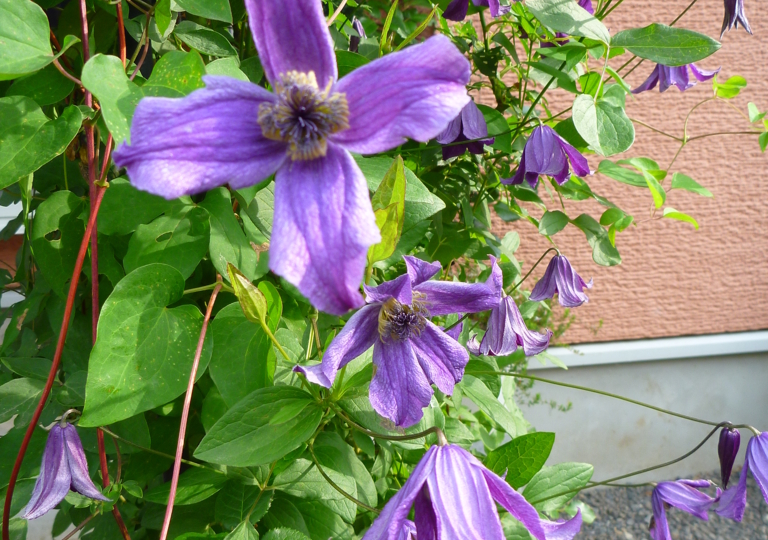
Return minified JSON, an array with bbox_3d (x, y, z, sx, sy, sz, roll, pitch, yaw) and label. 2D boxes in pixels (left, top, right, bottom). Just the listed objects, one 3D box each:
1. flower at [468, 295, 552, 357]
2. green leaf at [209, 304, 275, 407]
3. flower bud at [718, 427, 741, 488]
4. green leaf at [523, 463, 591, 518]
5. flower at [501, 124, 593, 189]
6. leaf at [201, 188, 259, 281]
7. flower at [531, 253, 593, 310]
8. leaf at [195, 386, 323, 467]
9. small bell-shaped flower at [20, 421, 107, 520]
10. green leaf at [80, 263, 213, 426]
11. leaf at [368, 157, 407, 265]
[{"bbox_3d":[0.102,0.045,0.670,0.066,0.046,0.058,-1,13,0],"label":"flower"},{"bbox_3d":[-0.083,0.054,0.480,0.039,0.068,0.012,3,-25,-7],"label":"green leaf"},{"bbox_3d":[0.242,0.131,0.580,0.015,0.043,0.015,0,14,0],"label":"flower bud"},{"bbox_3d":[0.111,0.140,0.530,0.054,0.012,0.034,-25,56,-10],"label":"green leaf"},{"bbox_3d":[0.122,-0.085,0.620,0.065,0.045,0.058,0,14,0],"label":"flower"},{"bbox_3d":[-0.094,-0.020,0.500,0.030,0.059,0.018,-21,-7,-15],"label":"leaf"},{"bbox_3d":[0.167,0.011,0.780,0.058,0.051,0.052,0,14,0],"label":"flower"},{"bbox_3d":[-0.068,0.084,0.450,0.076,0.012,0.043,-25,60,-15],"label":"leaf"},{"bbox_3d":[-0.174,0.109,0.450,0.047,0.049,0.042,0,14,0],"label":"small bell-shaped flower"},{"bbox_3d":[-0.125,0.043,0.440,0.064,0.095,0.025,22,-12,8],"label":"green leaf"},{"bbox_3d":[0.002,-0.028,0.400,0.020,0.055,0.018,7,0,11],"label":"leaf"}]

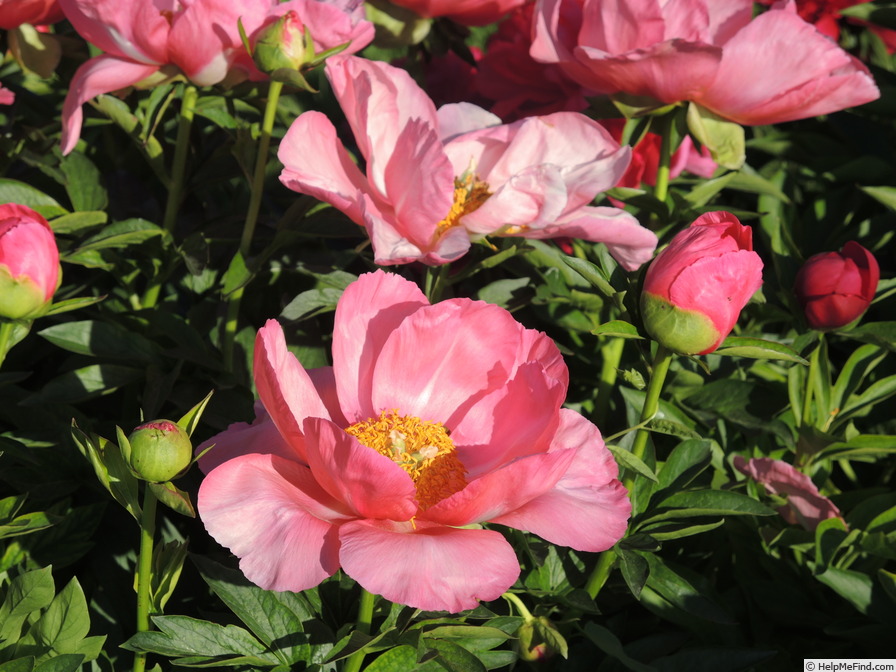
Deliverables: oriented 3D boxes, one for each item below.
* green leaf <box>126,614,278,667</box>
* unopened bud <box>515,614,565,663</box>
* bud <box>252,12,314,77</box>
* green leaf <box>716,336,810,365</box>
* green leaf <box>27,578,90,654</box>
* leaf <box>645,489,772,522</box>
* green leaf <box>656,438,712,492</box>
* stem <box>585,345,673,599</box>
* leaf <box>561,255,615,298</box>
[{"bbox_3d":[-0.092,0.113,1.010,0.059,0.008,0.027,6,30,-9],"label":"green leaf"},{"bbox_3d":[0.042,0.136,1.220,0.022,0.023,0.022,-9,12,2],"label":"unopened bud"},{"bbox_3d":[-0.072,-0.130,1.200,0.026,0.028,0.026,5,22,-2],"label":"bud"},{"bbox_3d":[0.146,0.007,1.270,0.046,0.009,0.017,6,21,15],"label":"green leaf"},{"bbox_3d":[-0.171,0.123,1.200,0.026,0.008,0.036,15,59,2],"label":"green leaf"},{"bbox_3d":[0.108,0.070,1.120,0.055,0.010,0.020,2,27,4],"label":"leaf"},{"bbox_3d":[0.097,0.053,1.110,0.034,0.008,0.016,-41,44,-9],"label":"green leaf"},{"bbox_3d":[0.075,0.056,1.130,0.009,0.113,0.009,16,18,-5],"label":"stem"},{"bbox_3d":[0.061,-0.026,1.180,0.029,0.008,0.013,35,35,-12],"label":"leaf"}]

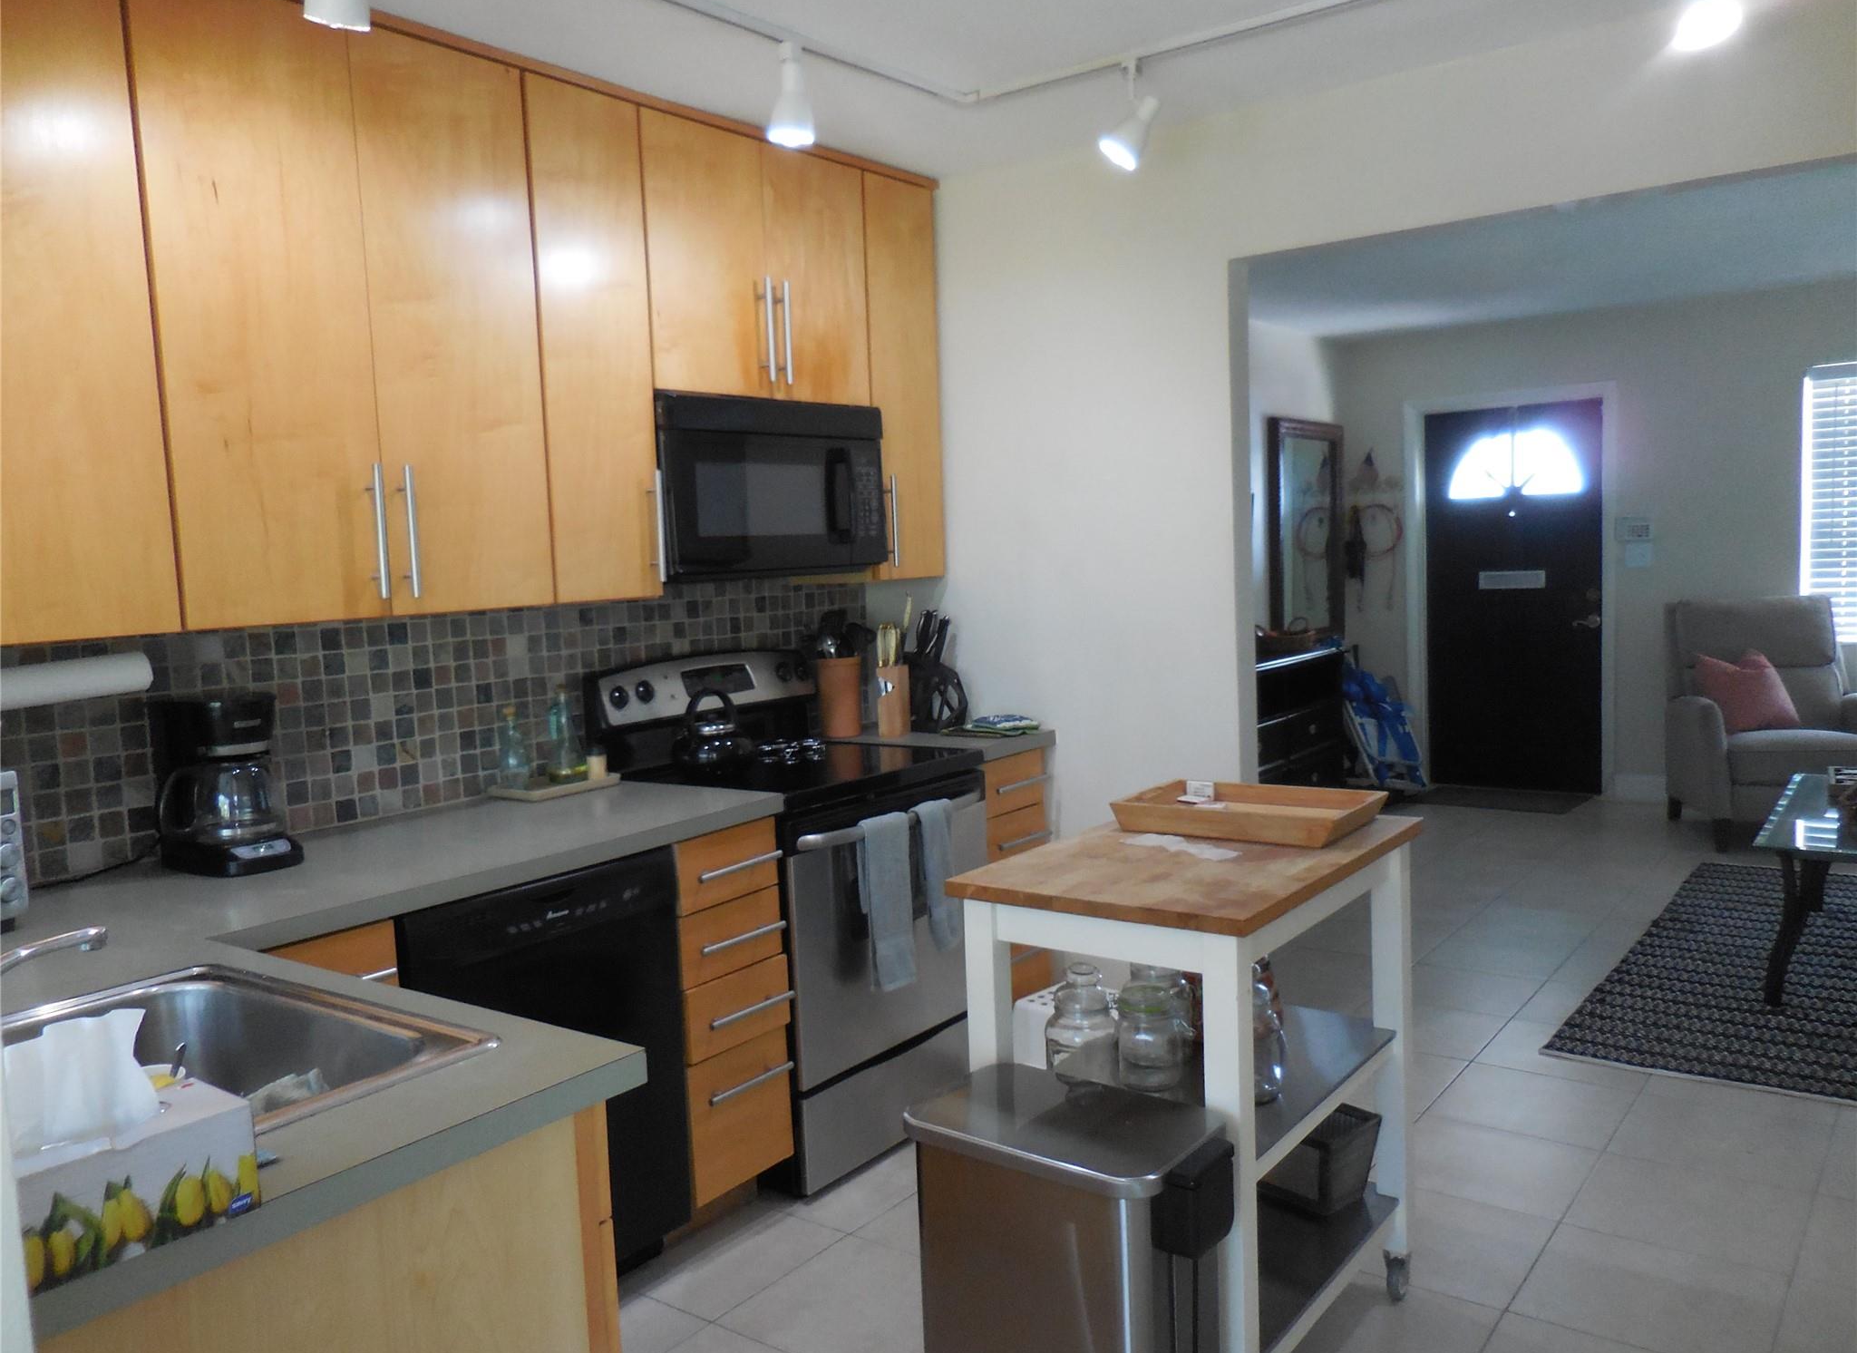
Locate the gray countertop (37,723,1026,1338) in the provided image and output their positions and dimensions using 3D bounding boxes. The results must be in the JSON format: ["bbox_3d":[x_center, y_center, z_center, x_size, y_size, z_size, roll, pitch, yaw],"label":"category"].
[{"bbox_3d":[-0.423,0.307,2.451,1.587,0.036,2.890,1,6,38],"label":"gray countertop"}]

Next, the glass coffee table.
[{"bbox_3d":[3.058,0.667,4.175,0.690,0.480,1.350,1,6,38],"label":"glass coffee table"}]

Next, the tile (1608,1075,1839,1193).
[{"bbox_3d":[1.851,1.083,3.137,0.398,0.010,0.410,2,7,38],"label":"tile"}]

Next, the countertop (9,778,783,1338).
[{"bbox_3d":[-0.748,0.357,2.035,1.587,0.036,1.829,1,6,38],"label":"countertop"}]

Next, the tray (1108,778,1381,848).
[{"bbox_3d":[0.578,0.245,2.433,0.415,0.055,0.292,1,6,38],"label":"tray"}]

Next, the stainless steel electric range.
[{"bbox_3d":[-0.298,0.531,3.345,0.685,1.165,0.747,1,6,38],"label":"stainless steel electric range"}]

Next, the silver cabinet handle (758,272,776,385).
[{"bbox_3d":[-0.395,-0.844,3.270,0.037,0.250,0.013,2,7,38],"label":"silver cabinet handle"}]

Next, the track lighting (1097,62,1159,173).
[{"bbox_3d":[0.451,-1.260,3.002,0.135,0.235,0.095,-3,5,-3],"label":"track lighting"}]

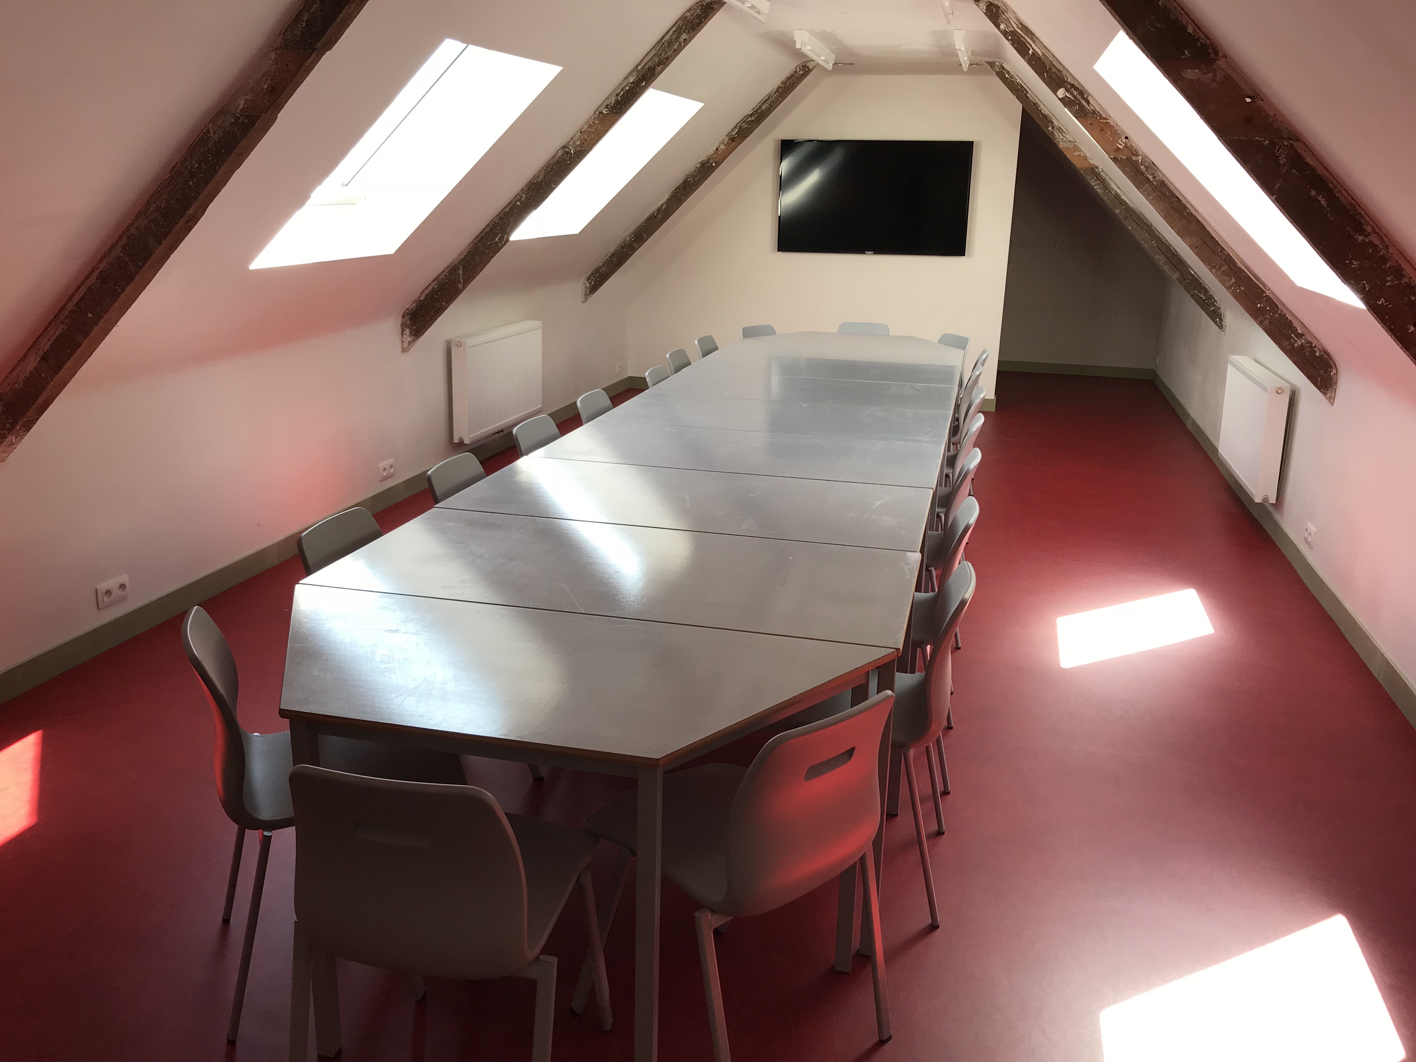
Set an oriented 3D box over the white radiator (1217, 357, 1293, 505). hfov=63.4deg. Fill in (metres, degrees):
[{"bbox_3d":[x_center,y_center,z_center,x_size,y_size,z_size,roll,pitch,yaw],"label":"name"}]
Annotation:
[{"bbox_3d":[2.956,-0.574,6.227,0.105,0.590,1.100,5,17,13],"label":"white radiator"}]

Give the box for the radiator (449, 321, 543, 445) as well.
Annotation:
[{"bbox_3d":[-1.285,-0.943,7.082,0.105,0.590,1.100,5,17,13],"label":"radiator"}]

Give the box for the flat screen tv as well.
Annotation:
[{"bbox_3d":[1.281,-2.580,8.881,1.460,0.840,0.060,5,17,13],"label":"flat screen tv"}]

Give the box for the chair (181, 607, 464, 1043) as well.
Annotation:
[{"bbox_3d":[-0.809,0.561,2.474,0.515,0.805,0.460,-6,18,-23],"label":"chair"}]

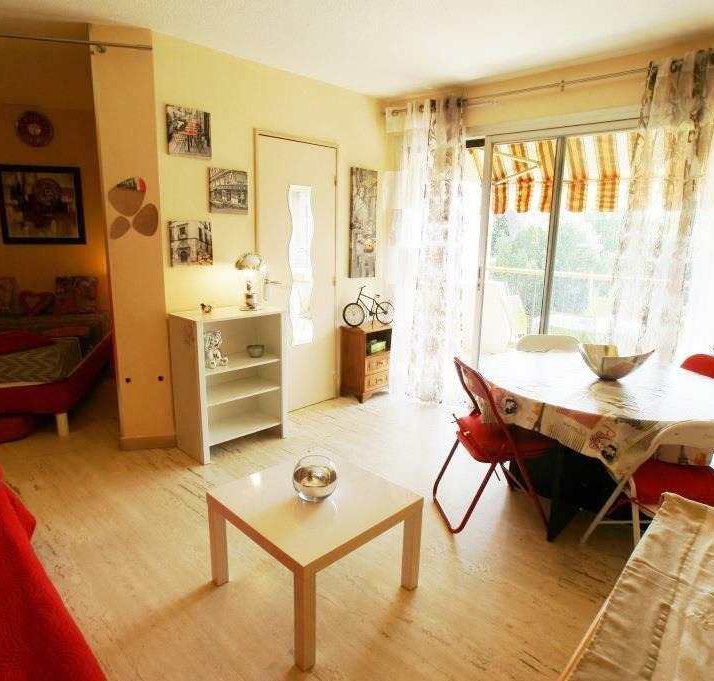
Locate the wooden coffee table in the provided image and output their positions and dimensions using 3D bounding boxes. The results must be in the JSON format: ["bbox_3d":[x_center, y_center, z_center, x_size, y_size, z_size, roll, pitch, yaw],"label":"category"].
[{"bbox_3d":[-0.159,0.781,1.779,0.580,0.378,0.580,-9,15,-44],"label":"wooden coffee table"}]

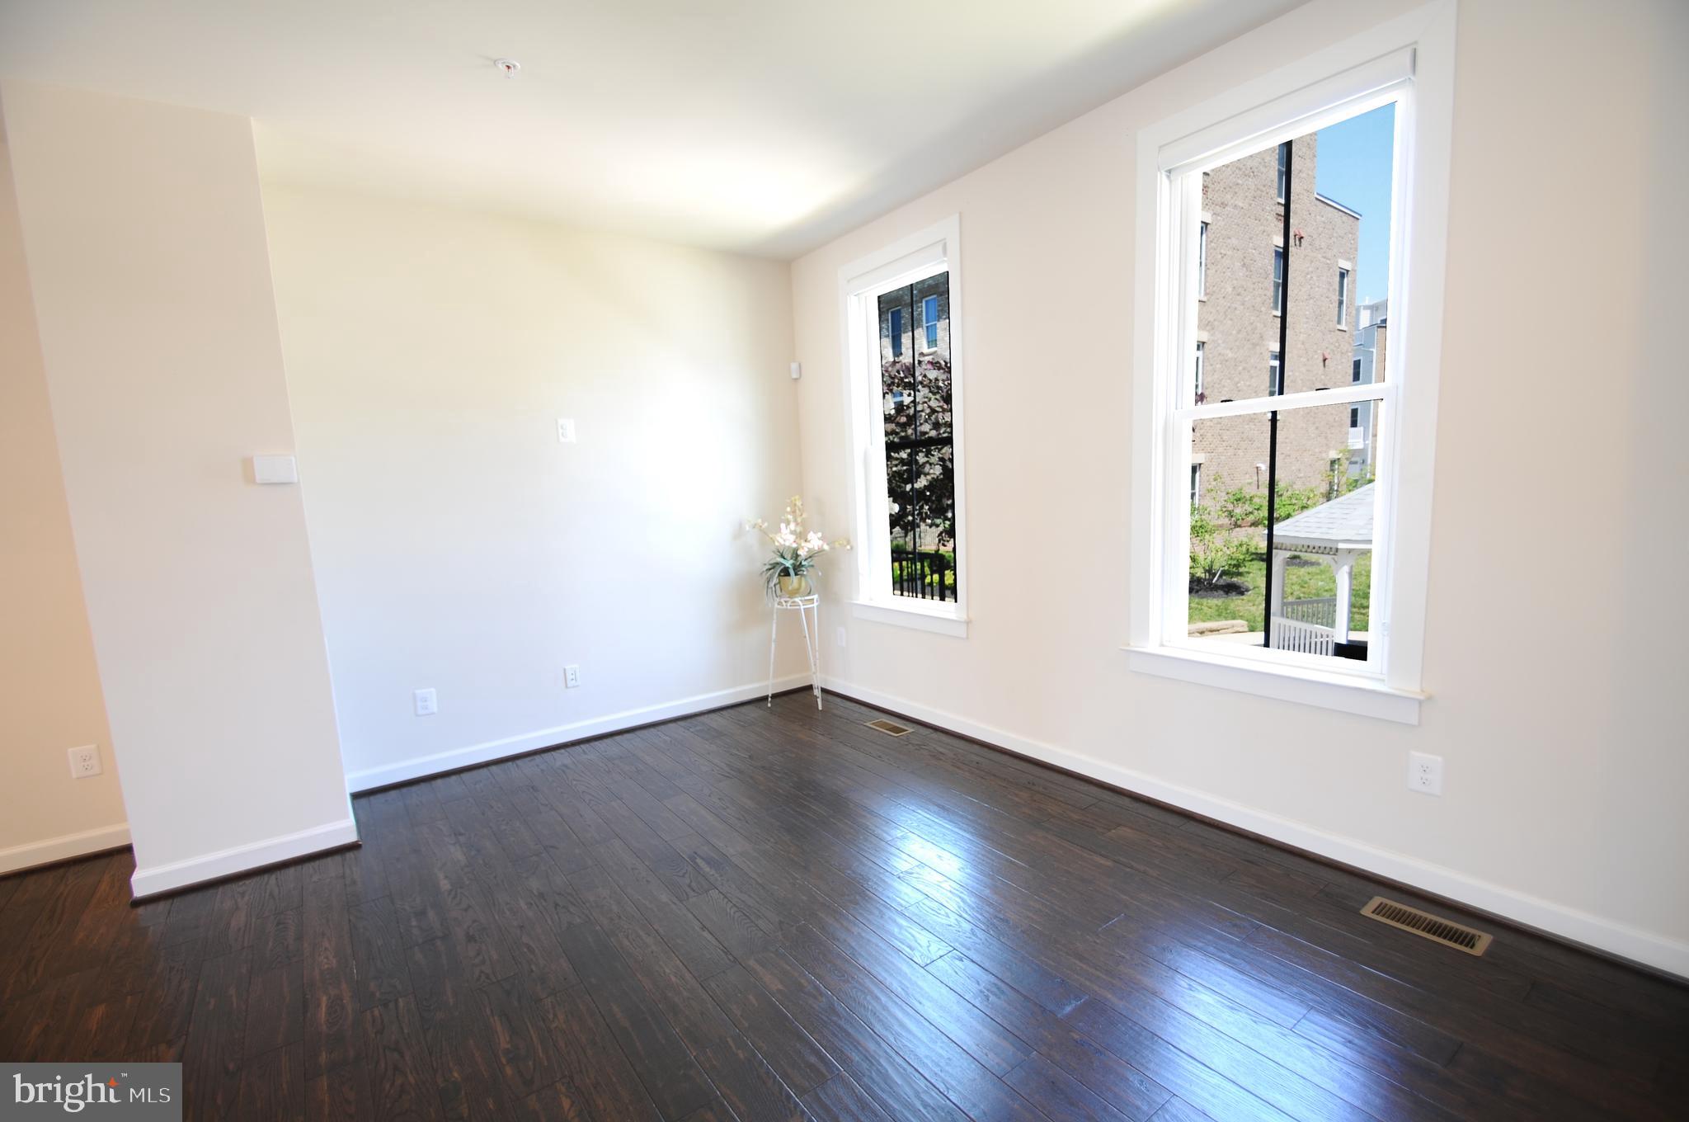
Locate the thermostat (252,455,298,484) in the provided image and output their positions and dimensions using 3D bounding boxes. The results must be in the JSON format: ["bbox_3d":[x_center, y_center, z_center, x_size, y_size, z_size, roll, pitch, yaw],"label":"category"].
[{"bbox_3d":[-2.115,-0.339,2.619,0.120,0.100,0.028,-7,8,-33],"label":"thermostat"}]

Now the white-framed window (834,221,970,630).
[{"bbox_3d":[0.315,-0.648,3.837,0.100,2.054,0.945,-8,8,-38],"label":"white-framed window"}]

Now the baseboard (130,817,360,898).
[{"bbox_3d":[-2.247,1.121,2.663,0.666,0.092,0.020,-7,8,-32],"label":"baseboard"}]

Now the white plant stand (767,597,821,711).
[{"bbox_3d":[-0.280,0.553,4.348,0.330,0.680,0.310,-3,7,-4],"label":"white plant stand"}]

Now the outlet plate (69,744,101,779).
[{"bbox_3d":[-3.050,0.808,2.825,0.078,0.121,0.010,-7,8,-34],"label":"outlet plate"}]

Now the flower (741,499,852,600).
[{"bbox_3d":[-0.290,-0.078,4.278,0.630,0.630,0.480,-3,7,-4],"label":"flower"}]

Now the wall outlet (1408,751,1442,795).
[{"bbox_3d":[1.788,0.655,2.165,0.010,0.119,0.076,-8,8,-38],"label":"wall outlet"}]

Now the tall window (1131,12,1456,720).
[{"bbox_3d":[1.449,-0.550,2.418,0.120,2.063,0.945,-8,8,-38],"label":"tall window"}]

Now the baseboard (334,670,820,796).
[{"bbox_3d":[-1.286,0.922,4.008,2.614,0.092,0.020,-7,8,-34],"label":"baseboard"}]

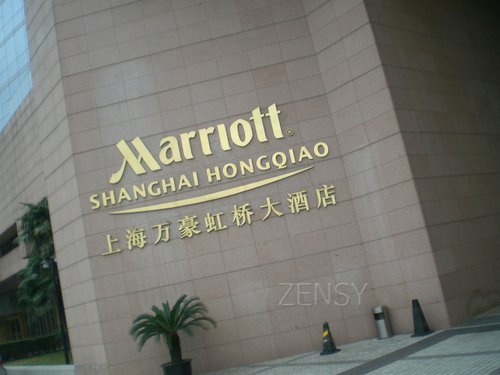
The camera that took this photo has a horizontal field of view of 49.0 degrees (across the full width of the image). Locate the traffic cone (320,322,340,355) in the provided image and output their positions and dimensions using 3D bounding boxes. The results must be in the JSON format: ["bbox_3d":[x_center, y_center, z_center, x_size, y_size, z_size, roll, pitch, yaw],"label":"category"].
[{"bbox_3d":[1.823,3.538,12.931,0.380,0.693,0.380,-21,-14,40],"label":"traffic cone"}]

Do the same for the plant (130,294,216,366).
[{"bbox_3d":[-1.659,3.526,12.525,1.920,2.000,1.850,-13,-11,5],"label":"plant"}]

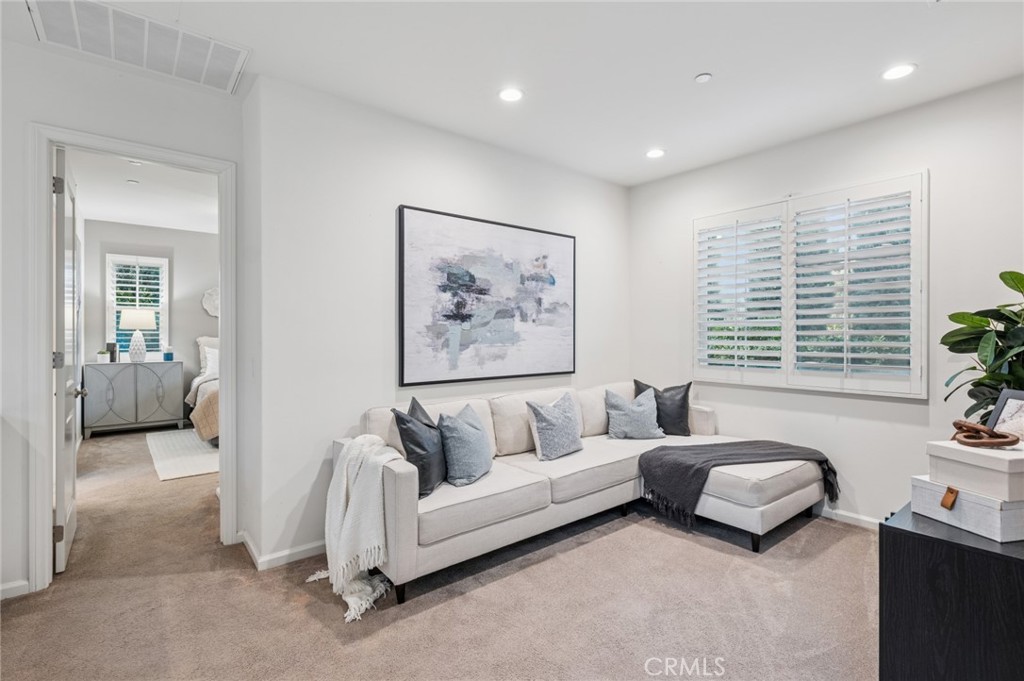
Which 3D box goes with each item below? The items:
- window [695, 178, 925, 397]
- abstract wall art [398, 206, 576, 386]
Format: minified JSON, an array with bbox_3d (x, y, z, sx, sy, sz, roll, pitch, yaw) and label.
[{"bbox_3d":[2.195,-0.364,3.562,0.090,1.479,1.611,0,0,-38],"label":"window"},{"bbox_3d":[-0.105,-0.305,3.594,1.685,1.229,0.045,0,0,-38],"label":"abstract wall art"}]

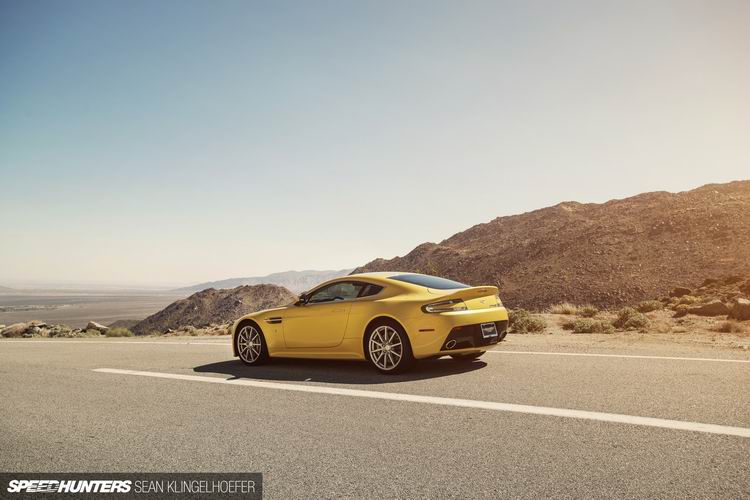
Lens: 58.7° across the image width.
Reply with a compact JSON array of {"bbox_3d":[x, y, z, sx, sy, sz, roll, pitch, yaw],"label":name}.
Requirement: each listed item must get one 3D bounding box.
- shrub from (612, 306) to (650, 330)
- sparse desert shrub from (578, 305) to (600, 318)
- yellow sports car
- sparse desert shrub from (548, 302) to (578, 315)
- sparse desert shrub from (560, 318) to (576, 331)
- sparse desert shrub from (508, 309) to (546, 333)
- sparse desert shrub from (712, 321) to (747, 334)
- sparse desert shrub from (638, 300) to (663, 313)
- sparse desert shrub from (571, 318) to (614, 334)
[{"bbox_3d":[5.103,1.363,13.262,0.752,0.454,0.667,-3,-3,21],"label":"shrub"},{"bbox_3d":[5.441,1.567,16.989,0.508,0.342,0.504,-3,-3,18],"label":"sparse desert shrub"},{"bbox_3d":[-0.201,0.955,9.291,4.385,1.250,1.920,-6,-5,42],"label":"yellow sports car"},{"bbox_3d":[5.502,1.707,19.455,0.872,0.335,0.733,-2,-3,16],"label":"sparse desert shrub"},{"bbox_3d":[3.975,1.530,13.693,0.369,0.236,0.366,-2,-3,16],"label":"sparse desert shrub"},{"bbox_3d":[3.177,1.483,14.025,0.858,0.479,0.760,-2,-3,13],"label":"sparse desert shrub"},{"bbox_3d":[6.080,1.329,11.432,0.581,0.229,0.459,-3,-3,28],"label":"sparse desert shrub"},{"bbox_3d":[7.103,1.462,17.248,0.670,0.297,0.597,-3,-3,22],"label":"sparse desert shrub"},{"bbox_3d":[4.167,1.466,12.772,0.839,0.292,0.620,-3,-3,18],"label":"sparse desert shrub"}]

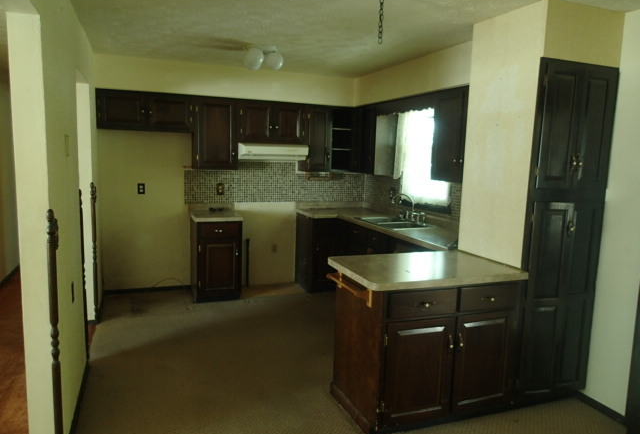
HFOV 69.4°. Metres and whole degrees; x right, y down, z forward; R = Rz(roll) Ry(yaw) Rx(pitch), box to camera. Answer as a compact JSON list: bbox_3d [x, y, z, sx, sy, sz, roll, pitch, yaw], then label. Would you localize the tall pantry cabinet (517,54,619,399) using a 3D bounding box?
[{"bbox_3d":[1.428,0.114,3.171,0.622,2.163,0.612,-1,8,-21],"label":"tall pantry cabinet"}]

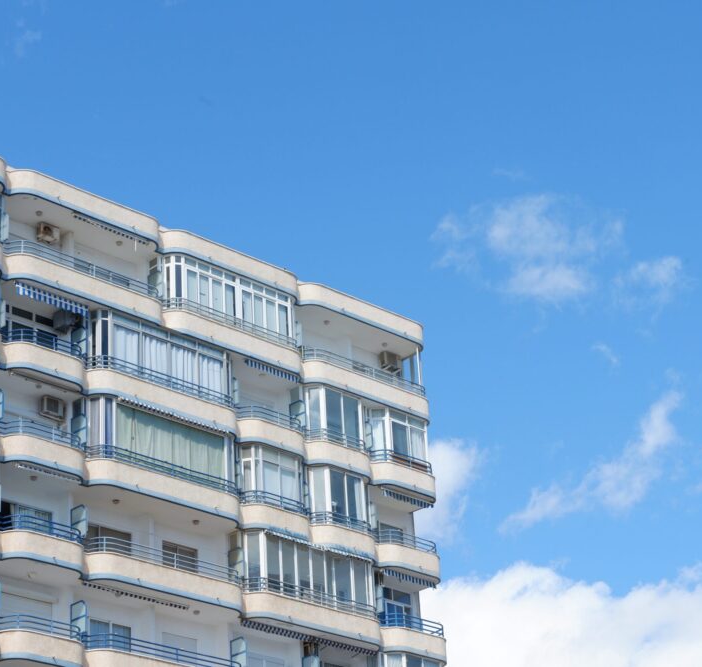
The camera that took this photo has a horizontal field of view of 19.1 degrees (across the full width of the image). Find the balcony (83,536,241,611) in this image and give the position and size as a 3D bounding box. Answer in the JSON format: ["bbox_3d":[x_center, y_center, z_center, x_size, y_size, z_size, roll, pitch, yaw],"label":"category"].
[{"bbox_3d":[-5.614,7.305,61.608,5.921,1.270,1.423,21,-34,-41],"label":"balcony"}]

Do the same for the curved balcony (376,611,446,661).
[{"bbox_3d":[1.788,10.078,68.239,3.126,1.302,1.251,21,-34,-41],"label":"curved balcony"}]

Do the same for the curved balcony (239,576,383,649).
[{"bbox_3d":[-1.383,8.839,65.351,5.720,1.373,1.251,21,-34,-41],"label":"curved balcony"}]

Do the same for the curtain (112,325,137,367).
[{"bbox_3d":[-7.003,0.428,63.983,1.018,1.335,0.100,21,-34,-40],"label":"curtain"}]

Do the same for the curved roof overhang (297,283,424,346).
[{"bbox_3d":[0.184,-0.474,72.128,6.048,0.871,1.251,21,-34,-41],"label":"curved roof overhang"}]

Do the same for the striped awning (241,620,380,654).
[{"bbox_3d":[-1.281,9.541,65.363,5.800,0.280,0.300,21,-34,-41],"label":"striped awning"}]

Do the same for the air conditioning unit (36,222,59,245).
[{"bbox_3d":[-9.403,-3.046,64.668,0.710,0.520,0.300,21,-34,-41],"label":"air conditioning unit"}]

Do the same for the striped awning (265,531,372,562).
[{"bbox_3d":[-1.012,6.846,66.836,4.770,0.180,0.220,21,-34,-40],"label":"striped awning"}]

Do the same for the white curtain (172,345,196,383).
[{"bbox_3d":[-5.191,1.176,64.821,0.974,1.486,0.103,21,-34,-41],"label":"white curtain"}]

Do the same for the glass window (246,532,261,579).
[{"bbox_3d":[-3.013,7.103,65.002,0.428,1.822,0.080,0,-26,-7],"label":"glass window"}]

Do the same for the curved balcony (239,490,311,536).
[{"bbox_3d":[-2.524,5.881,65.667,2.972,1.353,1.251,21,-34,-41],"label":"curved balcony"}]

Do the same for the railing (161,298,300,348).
[{"bbox_3d":[-3.839,-0.235,67.540,5.597,0.478,0.392,21,-34,-41],"label":"railing"}]

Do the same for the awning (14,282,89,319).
[{"bbox_3d":[-8.837,-1.001,61.793,2.716,0.410,0.308,21,-34,-41],"label":"awning"}]

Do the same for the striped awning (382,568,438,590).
[{"bbox_3d":[1.947,8.184,69.053,2.389,0.234,0.305,21,-34,-41],"label":"striped awning"}]

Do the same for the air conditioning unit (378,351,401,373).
[{"bbox_3d":[1.432,1.058,73.747,0.769,0.564,0.307,21,-34,-41],"label":"air conditioning unit"}]

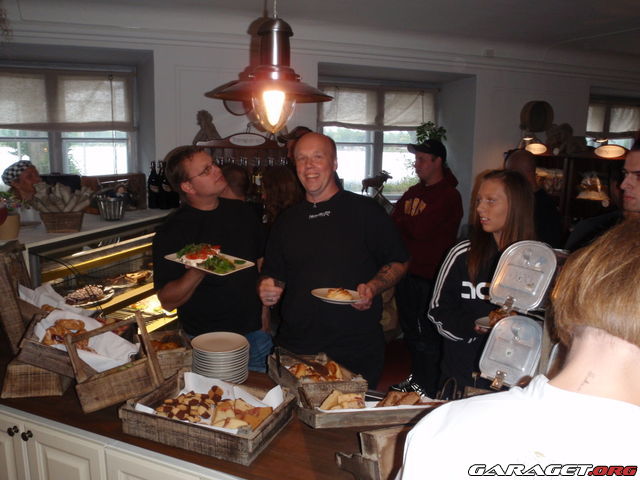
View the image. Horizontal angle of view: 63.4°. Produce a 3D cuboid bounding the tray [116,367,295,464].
[{"bbox_3d":[-0.321,0.512,1.538,0.413,0.072,0.286,5,10,21],"label":"tray"}]

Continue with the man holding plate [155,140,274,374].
[{"bbox_3d":[-0.428,0.494,2.154,0.490,1.740,0.440,-2,10,-14],"label":"man holding plate"}]

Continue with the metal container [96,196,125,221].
[{"bbox_3d":[-1.251,-0.193,3.110,0.150,0.142,0.150,-1,10,-11],"label":"metal container"}]

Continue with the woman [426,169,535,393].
[{"bbox_3d":[0.697,0.543,2.159,0.450,1.650,0.370,7,11,33],"label":"woman"}]

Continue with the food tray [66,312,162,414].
[{"bbox_3d":[-0.687,0.380,1.712,0.235,0.221,0.236,-16,16,-25],"label":"food tray"}]

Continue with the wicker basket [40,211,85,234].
[{"bbox_3d":[-1.328,-0.106,2.700,0.205,0.106,0.150,-2,10,-16],"label":"wicker basket"}]

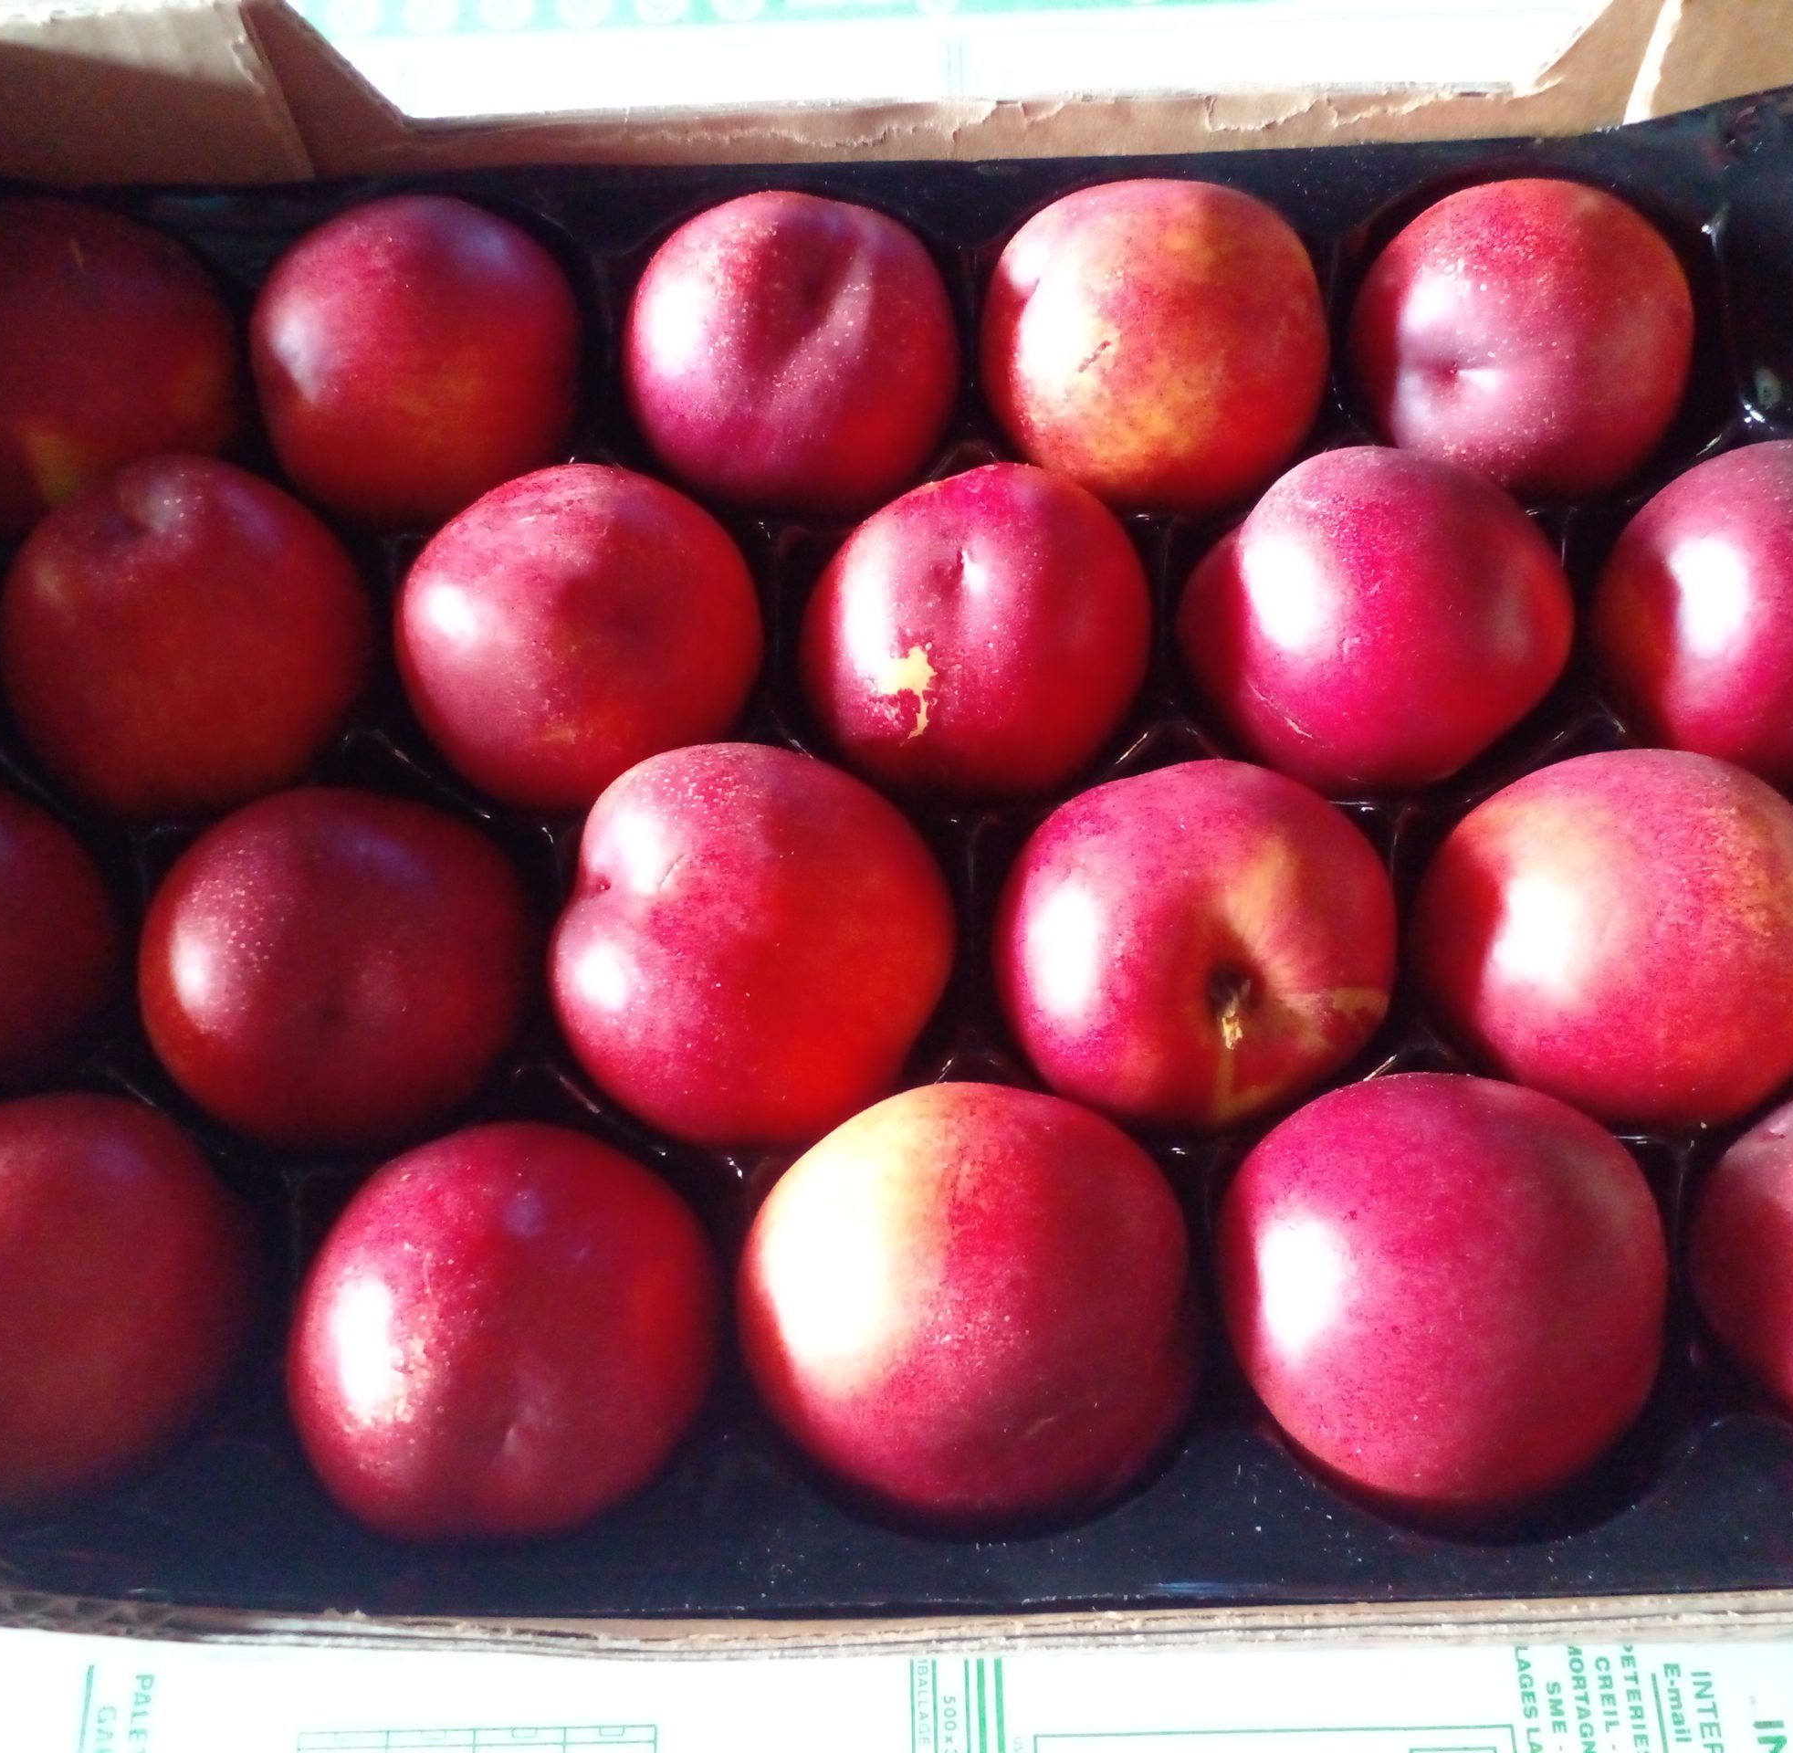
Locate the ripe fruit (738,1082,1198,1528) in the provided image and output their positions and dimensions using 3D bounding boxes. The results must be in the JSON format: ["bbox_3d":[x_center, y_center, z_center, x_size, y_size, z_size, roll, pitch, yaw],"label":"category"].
[{"bbox_3d":[0.011,0.067,0.291,0.073,0.067,0.069,0,67,2],"label":"ripe fruit"}]

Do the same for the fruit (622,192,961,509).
[{"bbox_3d":[-0.021,-0.106,0.373,0.068,0.062,0.065,-1,67,2],"label":"fruit"}]

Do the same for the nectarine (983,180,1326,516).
[{"bbox_3d":[0.053,-0.109,0.380,0.069,0.066,0.066,-1,66,1],"label":"nectarine"}]

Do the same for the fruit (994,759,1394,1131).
[{"bbox_3d":[0.053,0.012,0.326,0.069,0.066,0.065,-1,66,1],"label":"fruit"}]

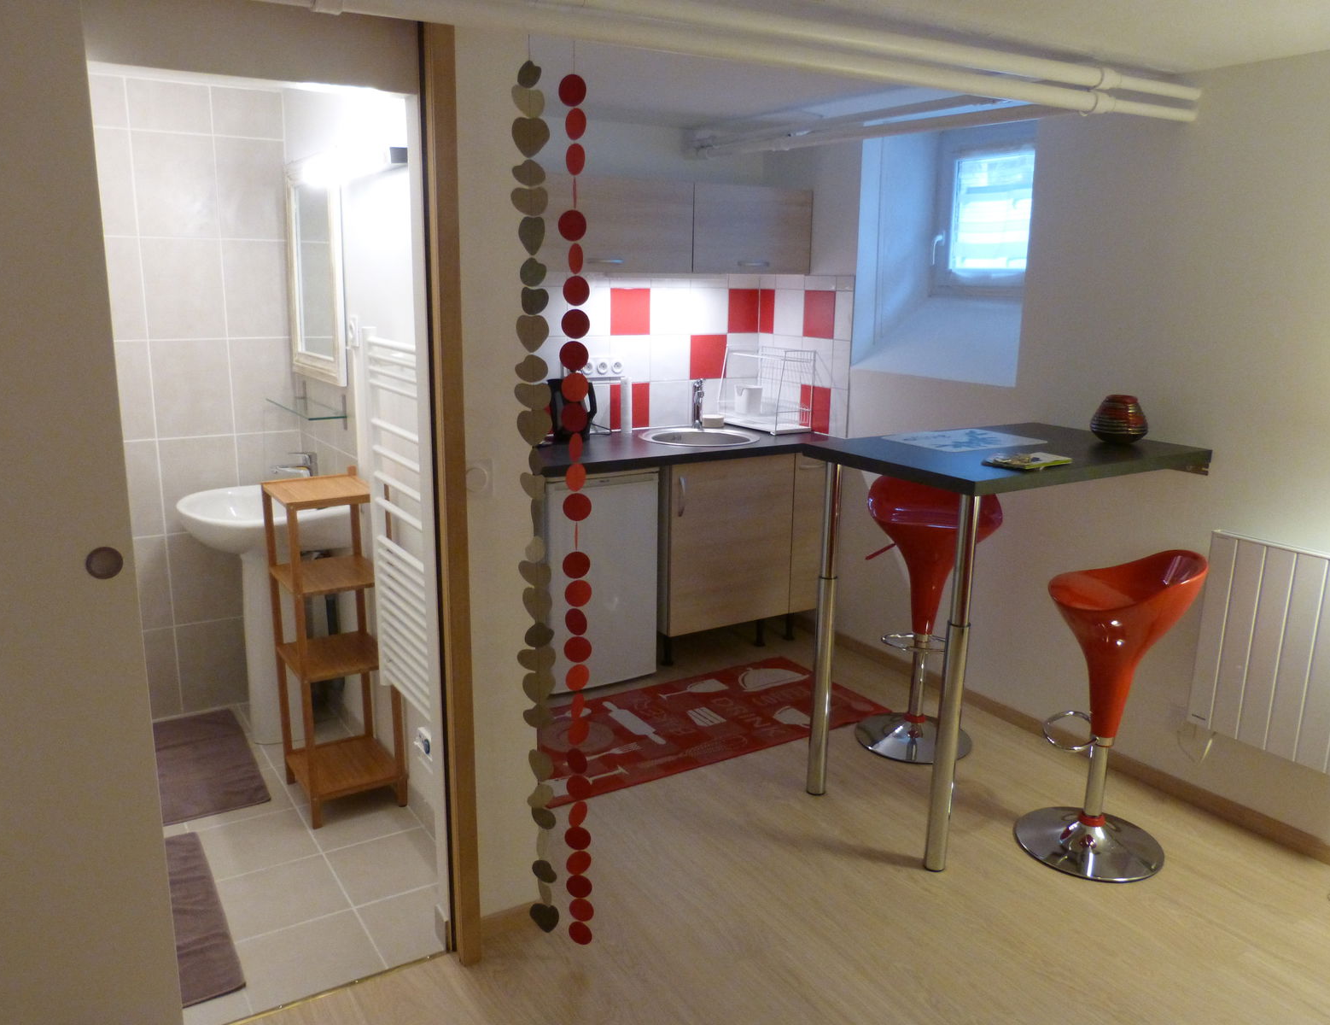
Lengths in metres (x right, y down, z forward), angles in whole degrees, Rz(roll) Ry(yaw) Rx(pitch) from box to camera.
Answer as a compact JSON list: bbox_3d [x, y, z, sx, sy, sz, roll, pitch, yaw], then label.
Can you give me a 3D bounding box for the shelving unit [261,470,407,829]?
[{"bbox_3d":[-0.977,0.381,3.034,0.289,0.986,0.336,-7,15,-32],"label":"shelving unit"}]

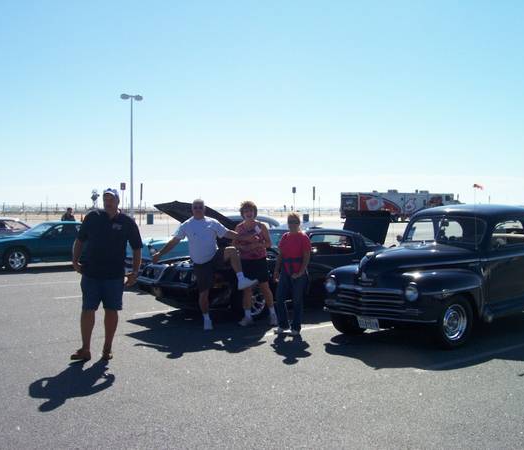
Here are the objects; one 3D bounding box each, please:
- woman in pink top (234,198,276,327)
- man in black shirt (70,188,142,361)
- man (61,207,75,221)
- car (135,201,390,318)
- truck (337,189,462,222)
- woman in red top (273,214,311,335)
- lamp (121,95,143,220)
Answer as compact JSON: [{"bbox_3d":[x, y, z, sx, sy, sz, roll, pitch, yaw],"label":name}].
[{"bbox_3d":[-0.078,0.533,10.240,0.590,1.730,0.450,0,1,9],"label":"woman in pink top"},{"bbox_3d":[-1.718,0.528,8.019,0.760,1.850,0.450,0,1,-6],"label":"man in black shirt"},{"bbox_3d":[-6.669,0.194,25.013,0.380,1.660,0.520,1,2,30],"label":"man"},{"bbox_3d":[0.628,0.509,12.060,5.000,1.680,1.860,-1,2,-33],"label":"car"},{"bbox_3d":[16.313,-2.200,86.367,16.800,3.500,2.600,-1,2,-40],"label":"truck"},{"bbox_3d":[0.398,0.630,9.628,0.520,1.560,0.360,0,1,5],"label":"woman in red top"},{"bbox_3d":[-11.625,-5.841,64.871,0.650,11.650,2.100,1,2,44],"label":"lamp"}]

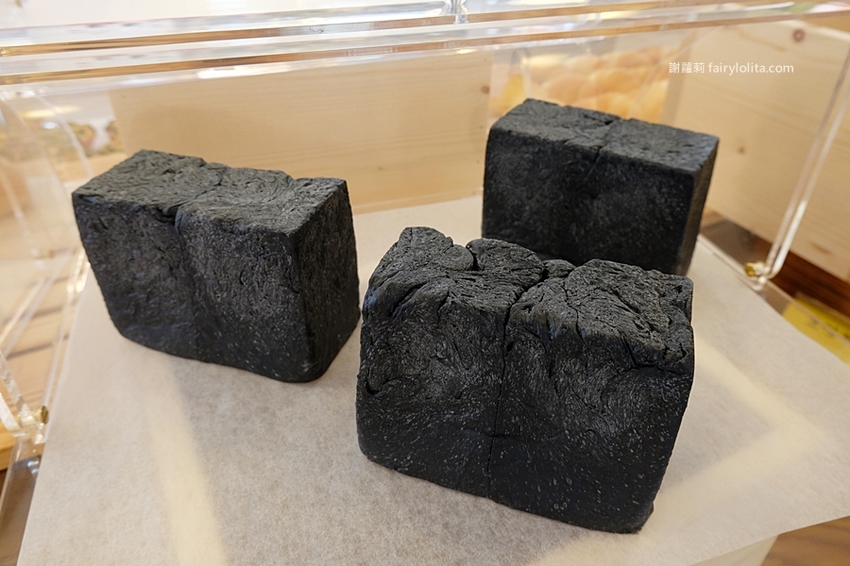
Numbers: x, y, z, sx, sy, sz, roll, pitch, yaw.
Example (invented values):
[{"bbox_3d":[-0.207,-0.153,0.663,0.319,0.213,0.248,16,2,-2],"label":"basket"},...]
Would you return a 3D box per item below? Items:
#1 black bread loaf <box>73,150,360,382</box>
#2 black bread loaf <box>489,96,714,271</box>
[{"bbox_3d":[-0.160,-0.016,0.475,0.188,0.135,0.085,11,36,15],"label":"black bread loaf"},{"bbox_3d":[0.155,-0.073,0.554,0.180,0.140,0.088,20,39,27],"label":"black bread loaf"}]

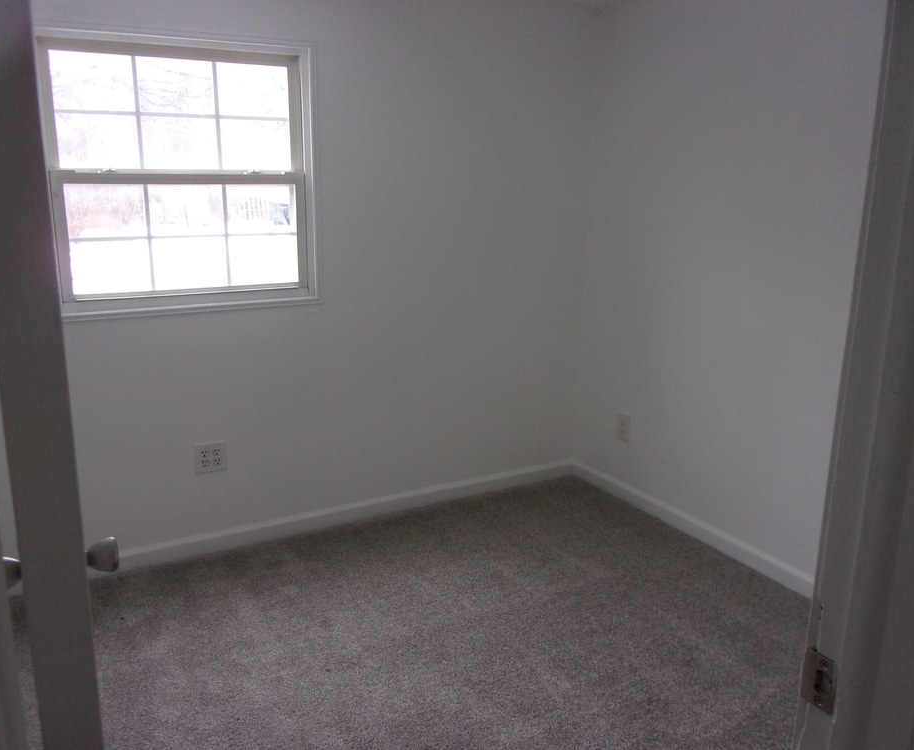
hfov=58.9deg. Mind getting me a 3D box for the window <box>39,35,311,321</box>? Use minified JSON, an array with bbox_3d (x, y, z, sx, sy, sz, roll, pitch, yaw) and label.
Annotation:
[{"bbox_3d":[-0.923,-0.683,2.790,0.890,0.905,0.090,-7,16,-29],"label":"window"}]

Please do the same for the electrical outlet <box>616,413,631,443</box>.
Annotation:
[{"bbox_3d":[0.731,0.233,3.544,0.010,0.116,0.072,-7,16,-29],"label":"electrical outlet"}]

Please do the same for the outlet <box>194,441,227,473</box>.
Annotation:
[{"bbox_3d":[-0.915,0.308,3.009,0.115,0.115,0.010,-7,16,-29],"label":"outlet"}]

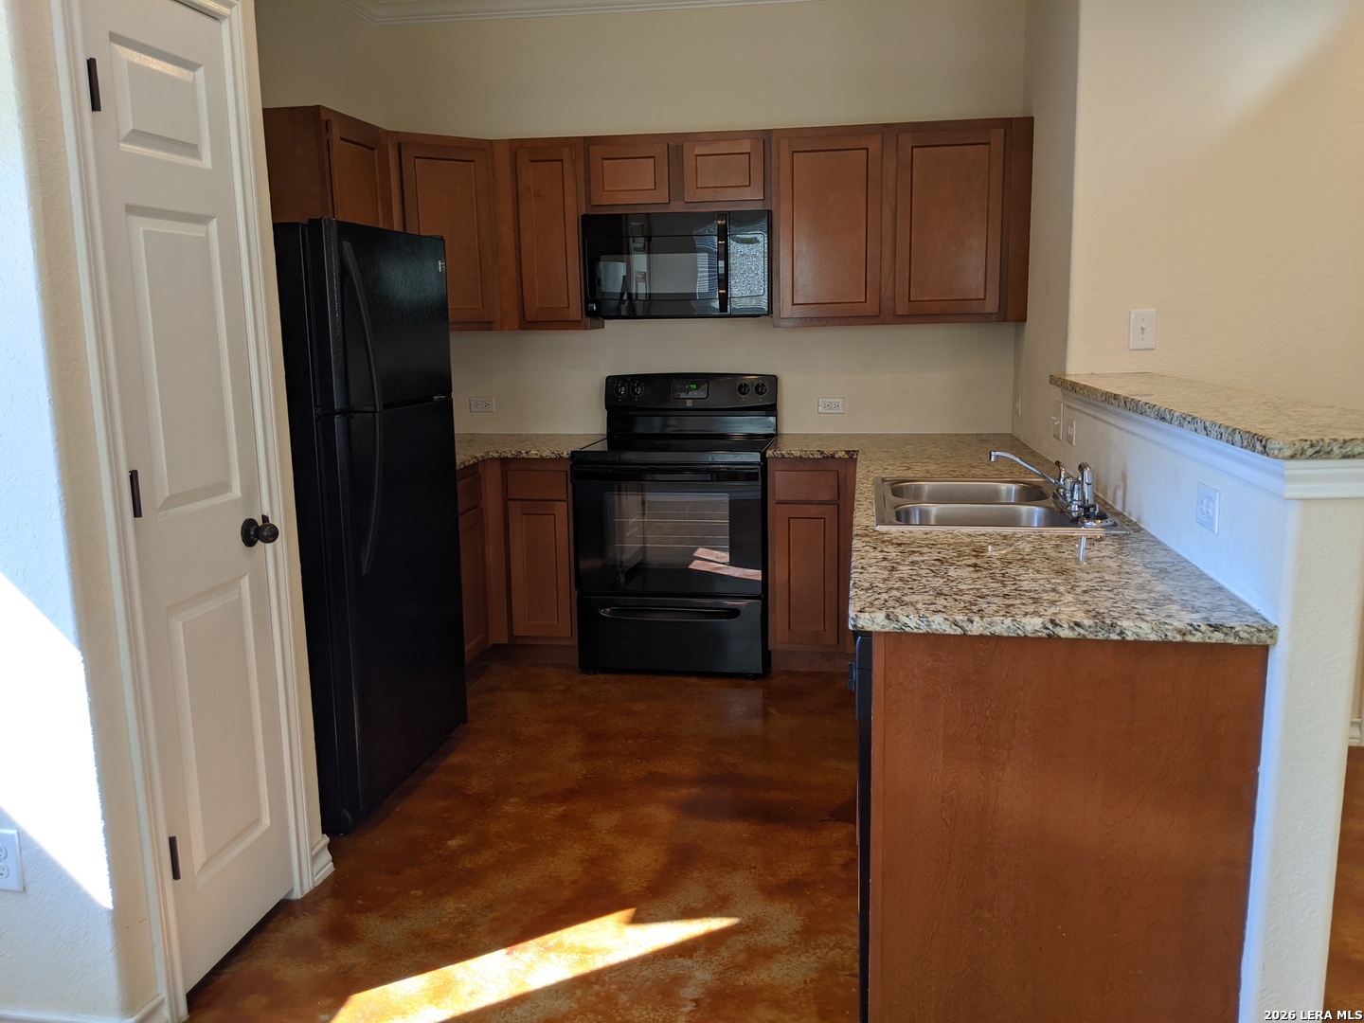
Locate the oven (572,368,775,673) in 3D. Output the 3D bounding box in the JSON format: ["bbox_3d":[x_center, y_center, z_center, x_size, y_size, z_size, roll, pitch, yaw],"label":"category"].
[{"bbox_3d":[-0.004,0.030,4.471,0.757,1.187,0.705,1,10,10],"label":"oven"}]

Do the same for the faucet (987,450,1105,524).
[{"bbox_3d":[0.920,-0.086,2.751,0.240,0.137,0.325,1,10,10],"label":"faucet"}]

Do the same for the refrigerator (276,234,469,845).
[{"bbox_3d":[-1.137,0.012,3.232,0.795,1.680,0.750,1,10,11],"label":"refrigerator"}]

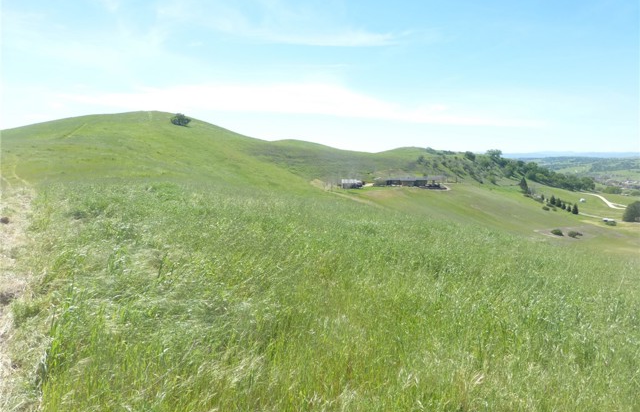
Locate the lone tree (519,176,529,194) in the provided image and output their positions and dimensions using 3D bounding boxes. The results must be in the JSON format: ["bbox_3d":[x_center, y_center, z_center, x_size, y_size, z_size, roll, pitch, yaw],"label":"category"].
[{"bbox_3d":[98.608,-9.934,215.000,4.500,8.600,4.500,0,6,0],"label":"lone tree"}]

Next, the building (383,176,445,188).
[{"bbox_3d":[44.674,-11.324,212.000,29.000,5.200,12.000,1,7,6],"label":"building"}]

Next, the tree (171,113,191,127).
[{"bbox_3d":[-70.588,-43.712,225.000,10.000,6.300,9.500,0,6,0],"label":"tree"}]

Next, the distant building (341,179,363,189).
[{"bbox_3d":[14.412,-10.294,203.000,9.600,4.300,6.500,0,6,0],"label":"distant building"}]

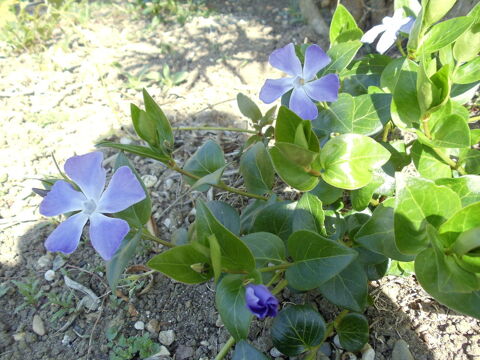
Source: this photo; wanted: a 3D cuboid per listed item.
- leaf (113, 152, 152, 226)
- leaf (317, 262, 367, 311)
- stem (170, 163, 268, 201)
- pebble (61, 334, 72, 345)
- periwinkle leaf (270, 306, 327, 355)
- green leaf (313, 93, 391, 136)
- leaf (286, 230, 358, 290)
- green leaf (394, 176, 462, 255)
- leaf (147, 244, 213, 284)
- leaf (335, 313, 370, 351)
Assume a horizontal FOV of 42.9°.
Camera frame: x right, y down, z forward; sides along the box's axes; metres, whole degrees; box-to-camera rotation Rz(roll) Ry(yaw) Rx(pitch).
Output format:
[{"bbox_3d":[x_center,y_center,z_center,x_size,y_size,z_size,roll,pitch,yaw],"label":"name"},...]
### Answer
[{"bbox_3d":[-0.053,0.005,0.300,0.019,0.010,0.036,-14,76,9],"label":"leaf"},{"bbox_3d":[0.057,0.056,0.330,0.028,0.008,0.035,-29,83,-25],"label":"leaf"},{"bbox_3d":[-0.012,0.001,0.360,0.062,0.004,0.004,20,35,-9],"label":"stem"},{"bbox_3d":[-0.101,0.093,0.355,0.007,0.005,0.006,0,36,0],"label":"pebble"},{"bbox_3d":[0.032,0.083,0.338,0.028,0.008,0.029,-18,48,-12],"label":"periwinkle leaf"},{"bbox_3d":[0.074,-0.044,0.406,0.050,0.010,0.045,5,44,7],"label":"green leaf"},{"bbox_3d":[0.042,0.041,0.312,0.038,0.008,0.031,-9,58,-12],"label":"leaf"},{"bbox_3d":[0.103,0.019,0.335,0.040,0.012,0.044,-31,65,-5],"label":"green leaf"},{"bbox_3d":[-0.031,0.044,0.319,0.034,0.009,0.023,4,61,3],"label":"leaf"},{"bbox_3d":[0.064,0.088,0.352,0.019,0.007,0.024,2,66,-6],"label":"leaf"}]

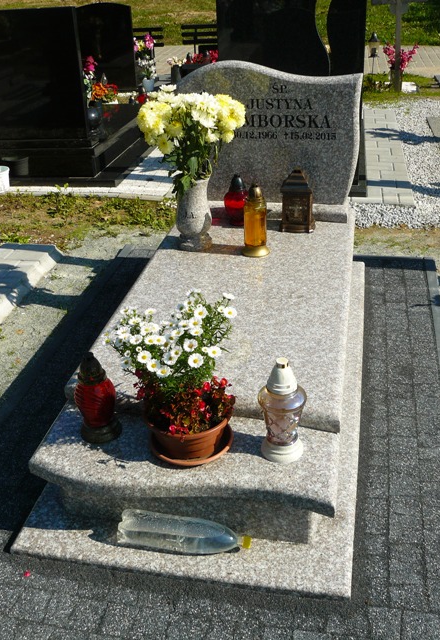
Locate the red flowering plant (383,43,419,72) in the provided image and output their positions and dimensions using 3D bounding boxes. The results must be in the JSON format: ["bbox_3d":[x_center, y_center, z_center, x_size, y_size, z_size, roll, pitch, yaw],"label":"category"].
[{"bbox_3d":[1.780,-2.583,6.550,0.350,0.290,0.300,4,31,11],"label":"red flowering plant"}]

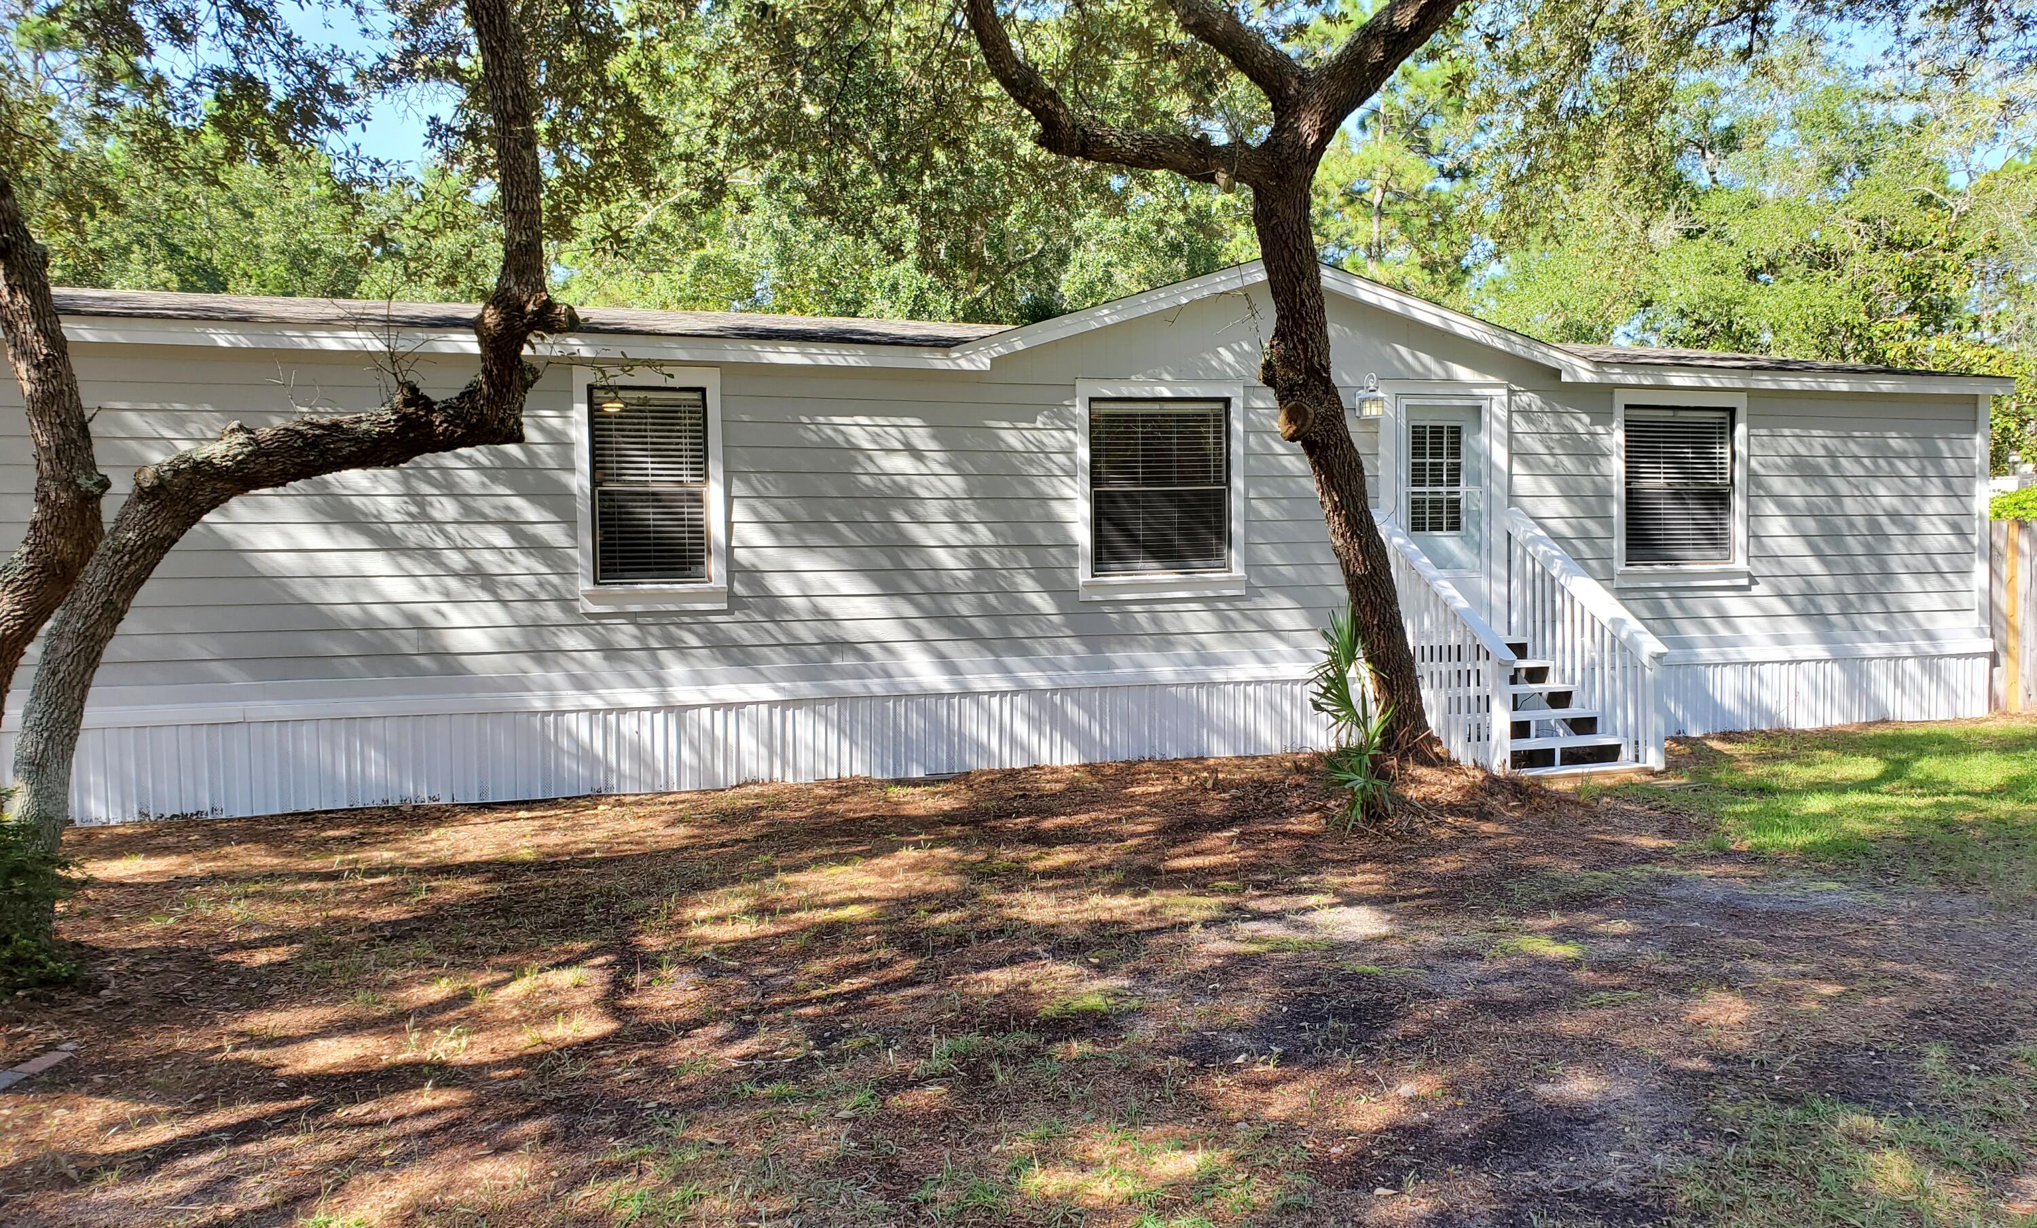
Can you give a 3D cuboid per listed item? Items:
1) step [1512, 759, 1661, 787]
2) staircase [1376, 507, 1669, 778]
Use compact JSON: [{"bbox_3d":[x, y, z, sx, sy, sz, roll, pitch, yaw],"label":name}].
[{"bbox_3d":[3.994,1.152,11.013,1.243,0.074,0.371,-1,2,-18],"label":"step"},{"bbox_3d":[3.771,0.148,11.713,1.422,1.962,1.766,-1,2,-18],"label":"staircase"}]

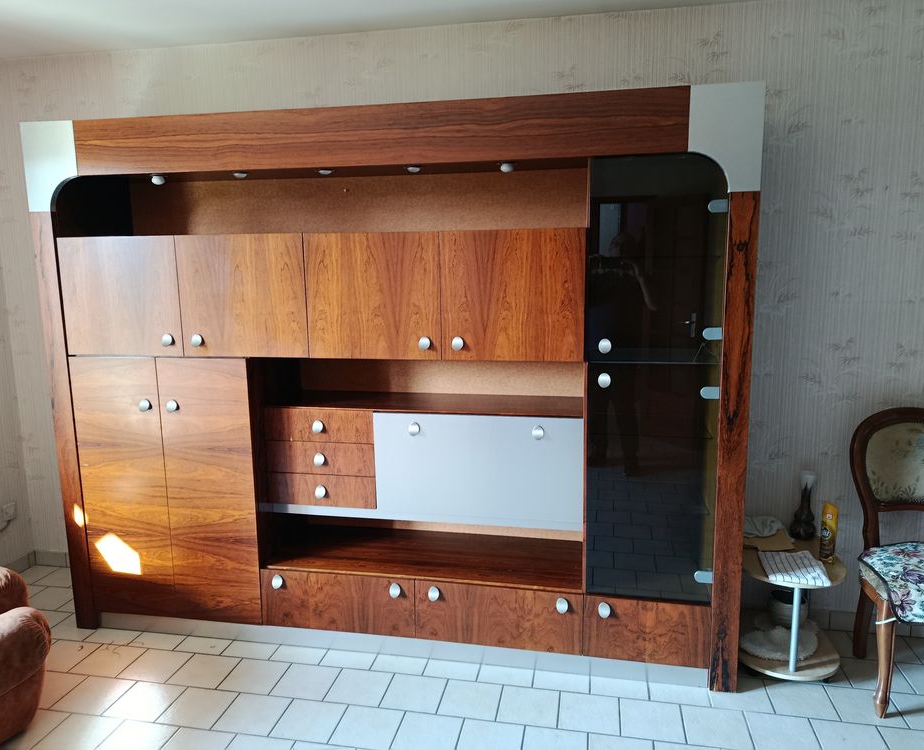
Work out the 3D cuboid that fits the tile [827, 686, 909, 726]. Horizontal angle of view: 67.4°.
[{"bbox_3d":[1.368,1.129,2.355,0.200,0.010,0.199,1,9,11],"label":"tile"}]

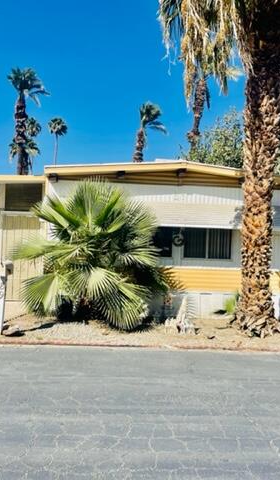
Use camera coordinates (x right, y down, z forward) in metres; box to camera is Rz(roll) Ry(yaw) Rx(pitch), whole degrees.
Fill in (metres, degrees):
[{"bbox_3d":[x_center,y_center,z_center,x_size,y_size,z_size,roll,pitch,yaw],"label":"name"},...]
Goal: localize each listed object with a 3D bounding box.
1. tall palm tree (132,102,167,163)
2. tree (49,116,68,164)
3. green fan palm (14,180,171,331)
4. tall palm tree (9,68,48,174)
[{"bbox_3d":[0.585,-3.795,32.945,2.400,11.290,2.400,1,-1,-5],"label":"tall palm tree"},{"bbox_3d":[-11.108,-7.411,64.910,2.600,18.580,2.600,1,-1,-5],"label":"tree"},{"bbox_3d":[-0.957,0.225,9.337,3.000,2.730,2.750,1,-1,-5],"label":"green fan palm"},{"bbox_3d":[-7.817,-5.131,32.934,2.800,13.560,2.700,1,-1,-5],"label":"tall palm tree"}]

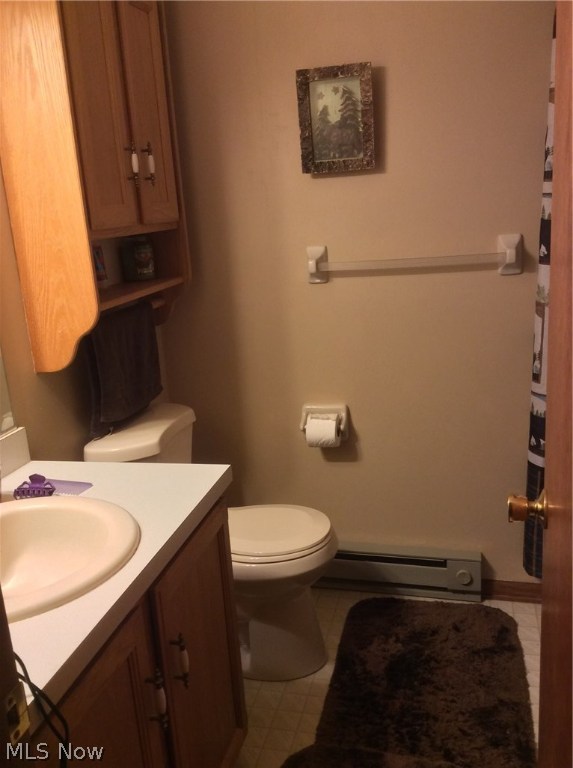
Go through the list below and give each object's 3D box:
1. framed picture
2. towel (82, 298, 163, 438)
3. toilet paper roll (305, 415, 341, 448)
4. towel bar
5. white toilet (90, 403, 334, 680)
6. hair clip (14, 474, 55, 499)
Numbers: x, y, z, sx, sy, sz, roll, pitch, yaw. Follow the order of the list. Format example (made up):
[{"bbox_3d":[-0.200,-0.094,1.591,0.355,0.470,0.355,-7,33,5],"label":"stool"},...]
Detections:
[{"bbox_3d":[0.159,-0.834,2.235,0.235,0.308,0.028,1,15,16],"label":"framed picture"},{"bbox_3d":[-0.471,-0.051,2.037,0.062,0.325,0.410,0,15,14],"label":"towel"},{"bbox_3d":[0.125,0.163,2.464,0.103,0.112,0.112,1,15,16],"label":"toilet paper roll"},{"bbox_3d":[0.392,-0.393,2.266,0.684,0.120,0.075,1,15,16],"label":"towel bar"},{"bbox_3d":[-0.174,0.503,2.280,0.710,0.745,0.450,0,15,14],"label":"white toilet"},{"bbox_3d":[-0.577,0.227,1.621,0.085,0.042,0.042,-7,15,-13],"label":"hair clip"}]

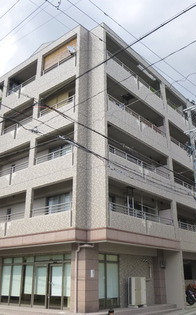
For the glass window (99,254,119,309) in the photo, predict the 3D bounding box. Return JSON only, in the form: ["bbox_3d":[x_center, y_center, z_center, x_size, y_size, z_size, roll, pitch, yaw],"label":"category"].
[{"bbox_3d":[0.528,5.827,14.329,0.100,2.360,1.530,-17,-27,37],"label":"glass window"}]

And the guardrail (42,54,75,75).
[{"bbox_3d":[-2.291,-5.314,17.651,2.870,0.420,0.080,-17,-27,37],"label":"guardrail"}]

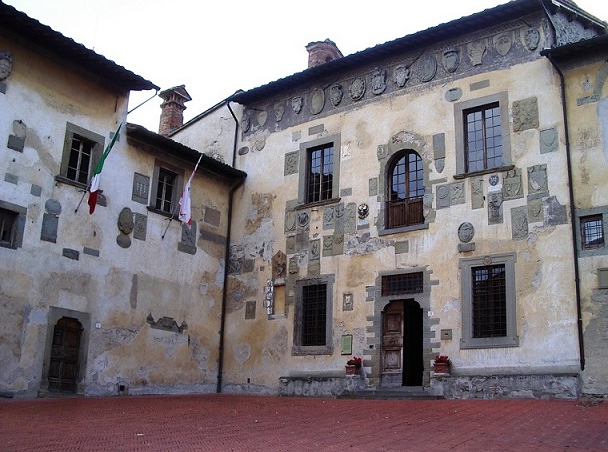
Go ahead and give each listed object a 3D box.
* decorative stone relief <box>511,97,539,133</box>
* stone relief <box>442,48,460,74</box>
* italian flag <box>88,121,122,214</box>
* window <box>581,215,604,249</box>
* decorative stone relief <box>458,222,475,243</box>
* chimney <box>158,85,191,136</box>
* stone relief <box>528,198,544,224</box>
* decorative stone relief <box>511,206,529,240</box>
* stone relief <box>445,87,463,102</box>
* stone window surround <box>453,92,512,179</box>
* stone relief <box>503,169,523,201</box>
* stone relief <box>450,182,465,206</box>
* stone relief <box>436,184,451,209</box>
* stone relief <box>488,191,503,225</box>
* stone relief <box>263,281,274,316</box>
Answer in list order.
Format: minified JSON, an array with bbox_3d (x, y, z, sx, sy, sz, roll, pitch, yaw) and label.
[{"bbox_3d":[6.324,-3.169,19.034,0.718,0.932,0.100,-9,-19,37],"label":"decorative stone relief"},{"bbox_3d":[4.598,-5.195,20.953,0.613,0.856,0.150,-10,-19,36],"label":"stone relief"},{"bbox_3d":[-5.793,-1.635,19.366,1.230,2.631,0.300,-9,-19,36],"label":"italian flag"},{"bbox_3d":[7.459,0.178,17.201,0.552,0.882,0.200,-10,-19,36],"label":"window"},{"bbox_3d":[4.645,0.196,19.018,0.493,0.607,0.120,-10,-19,36],"label":"decorative stone relief"},{"bbox_3d":[-5.880,-5.234,30.526,0.944,2.102,0.944,-9,-19,37],"label":"chimney"},{"bbox_3d":[6.265,-0.416,18.004,0.405,0.649,0.080,-9,-19,36],"label":"stone relief"},{"bbox_3d":[5.908,-0.065,18.206,0.446,0.881,0.080,-10,-18,38],"label":"decorative stone relief"},{"bbox_3d":[4.611,-4.066,20.637,0.585,0.484,0.100,-10,-19,36],"label":"stone relief"},{"bbox_3d":[5.312,-2.685,19.771,1.698,2.406,0.280,-10,-19,36],"label":"stone window surround"},{"bbox_3d":[5.810,-1.140,18.504,0.559,0.867,0.100,-10,-19,36],"label":"stone relief"},{"bbox_3d":[4.508,-0.942,19.489,0.452,0.705,0.100,-10,-19,36],"label":"stone relief"},{"bbox_3d":[4.175,-0.855,19.876,0.447,0.721,0.070,-10,-18,38],"label":"stone relief"},{"bbox_3d":[5.431,-0.499,18.943,0.440,0.940,0.120,-9,-19,37],"label":"stone relief"},{"bbox_3d":[-1.271,2.489,23.318,0.414,1.195,0.120,-10,-19,36],"label":"stone relief"}]

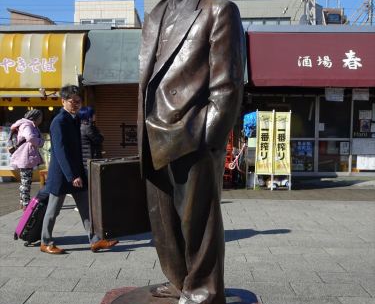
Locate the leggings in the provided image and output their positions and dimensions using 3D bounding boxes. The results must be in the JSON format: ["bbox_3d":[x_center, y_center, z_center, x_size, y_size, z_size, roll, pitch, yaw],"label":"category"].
[{"bbox_3d":[-2.460,0.542,7.042,0.220,0.600,0.280,-1,5,-15],"label":"leggings"}]

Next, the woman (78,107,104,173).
[{"bbox_3d":[-1.440,0.093,6.947,0.480,1.550,0.480,-1,5,-14],"label":"woman"}]

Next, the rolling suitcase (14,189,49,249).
[{"bbox_3d":[-1.660,0.725,5.121,0.220,0.530,0.360,27,4,-2],"label":"rolling suitcase"}]

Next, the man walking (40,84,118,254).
[{"bbox_3d":[-1.110,0.179,4.788,0.760,1.700,0.500,1,4,10],"label":"man walking"}]

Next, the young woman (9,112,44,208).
[{"bbox_3d":[-2.410,0.084,7.007,0.460,1.560,0.460,-1,5,-15],"label":"young woman"}]

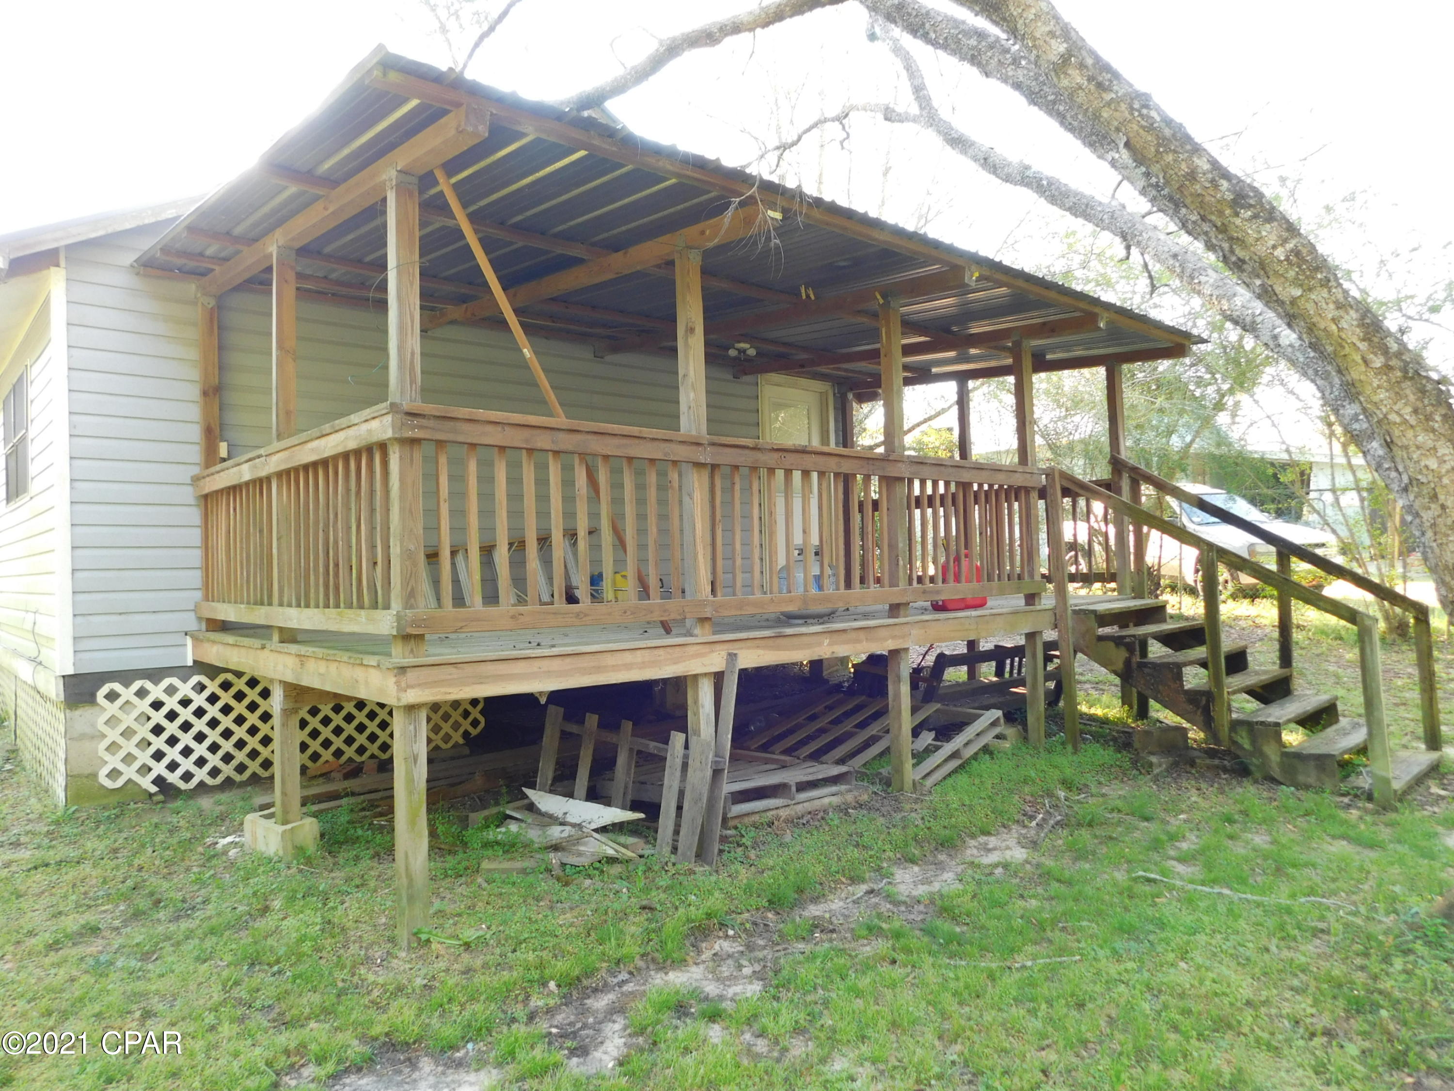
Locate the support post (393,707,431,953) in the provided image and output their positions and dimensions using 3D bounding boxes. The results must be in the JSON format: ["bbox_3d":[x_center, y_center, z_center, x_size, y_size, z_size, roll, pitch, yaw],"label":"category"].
[{"bbox_3d":[-1.182,1.032,3.620,0.089,0.880,0.089,0,-2,-42],"label":"support post"}]

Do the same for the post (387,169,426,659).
[{"bbox_3d":[-1.214,-0.486,3.659,0.089,1.822,0.089,0,-2,-42],"label":"post"}]

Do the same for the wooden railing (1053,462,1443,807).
[{"bbox_3d":[3.201,0.361,6.202,1.180,2.080,2.000,0,-2,-42],"label":"wooden railing"}]

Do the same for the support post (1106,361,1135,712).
[{"bbox_3d":[3.006,-0.066,7.405,0.090,2.650,0.089,0,-2,-42],"label":"support post"}]

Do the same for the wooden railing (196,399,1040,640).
[{"bbox_3d":[-0.515,-0.048,6.162,4.540,0.849,3.000,0,-2,-42],"label":"wooden railing"}]

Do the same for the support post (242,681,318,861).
[{"bbox_3d":[-2.183,1.071,4.746,0.195,0.840,0.420,0,-2,-42],"label":"support post"}]

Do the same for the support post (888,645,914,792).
[{"bbox_3d":[0.990,0.993,5.560,0.089,0.800,0.089,0,-2,-42],"label":"support post"}]

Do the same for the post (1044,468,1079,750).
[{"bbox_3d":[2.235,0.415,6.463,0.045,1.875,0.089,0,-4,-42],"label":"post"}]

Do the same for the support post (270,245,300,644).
[{"bbox_3d":[-2.170,-0.484,4.731,0.089,1.912,0.089,0,-2,-42],"label":"support post"}]

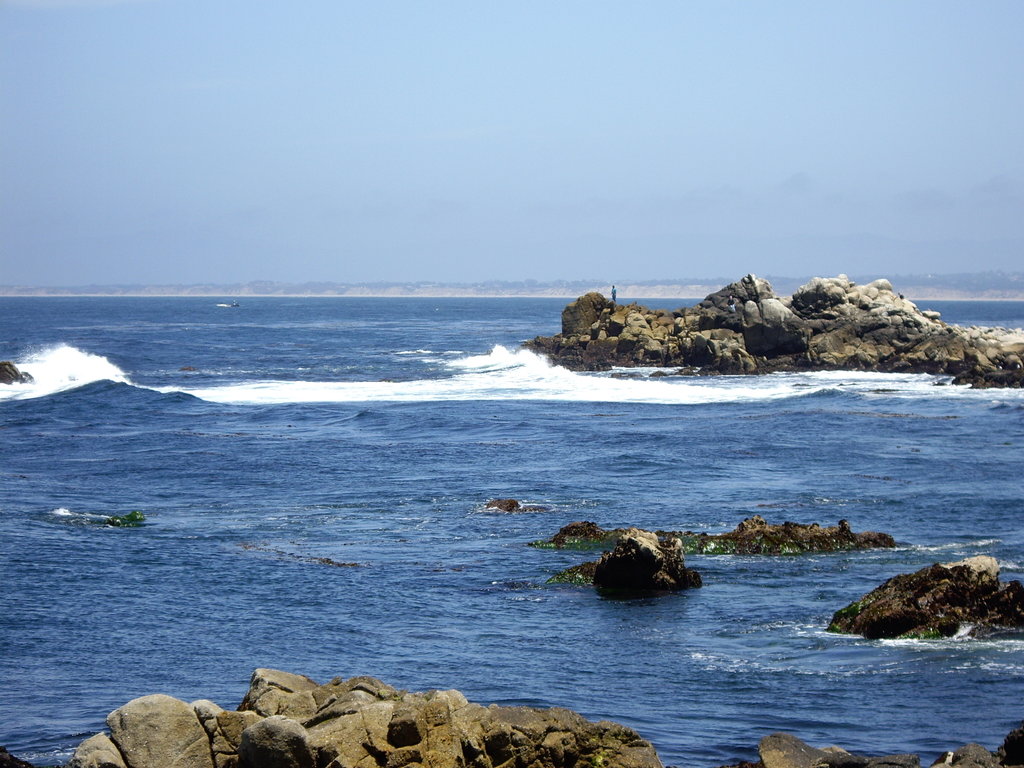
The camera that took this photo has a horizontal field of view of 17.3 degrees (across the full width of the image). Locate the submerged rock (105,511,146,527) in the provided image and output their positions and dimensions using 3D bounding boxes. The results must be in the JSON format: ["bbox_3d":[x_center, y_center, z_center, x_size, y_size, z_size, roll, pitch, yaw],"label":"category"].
[{"bbox_3d":[-12.719,4.425,110.977,1.382,0.500,0.900,0,2,0],"label":"submerged rock"}]

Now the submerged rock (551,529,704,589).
[{"bbox_3d":[2.958,4.568,88.667,4.102,1.500,2.600,0,2,0],"label":"submerged rock"}]

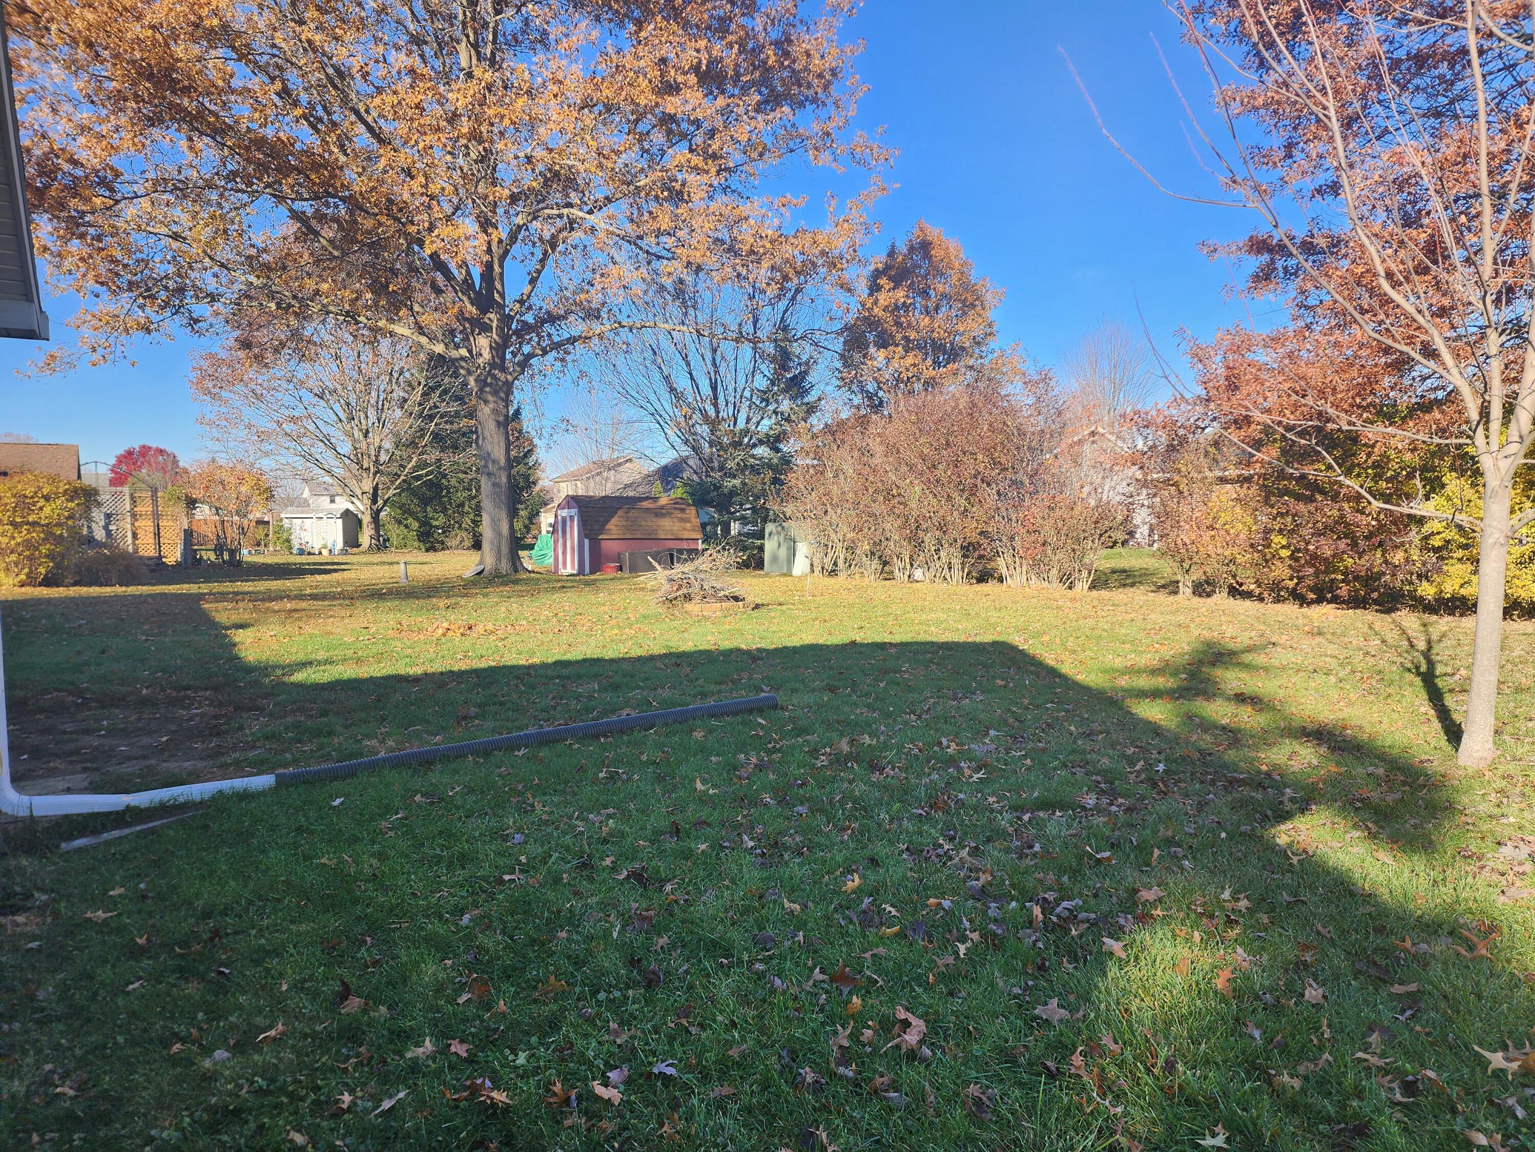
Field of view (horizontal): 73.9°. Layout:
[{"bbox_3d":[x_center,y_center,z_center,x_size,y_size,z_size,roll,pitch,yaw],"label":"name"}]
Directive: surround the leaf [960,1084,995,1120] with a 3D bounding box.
[{"bbox_3d":[0.537,1.342,2.603,0.090,0.050,0.076,1,4,12],"label":"leaf"}]

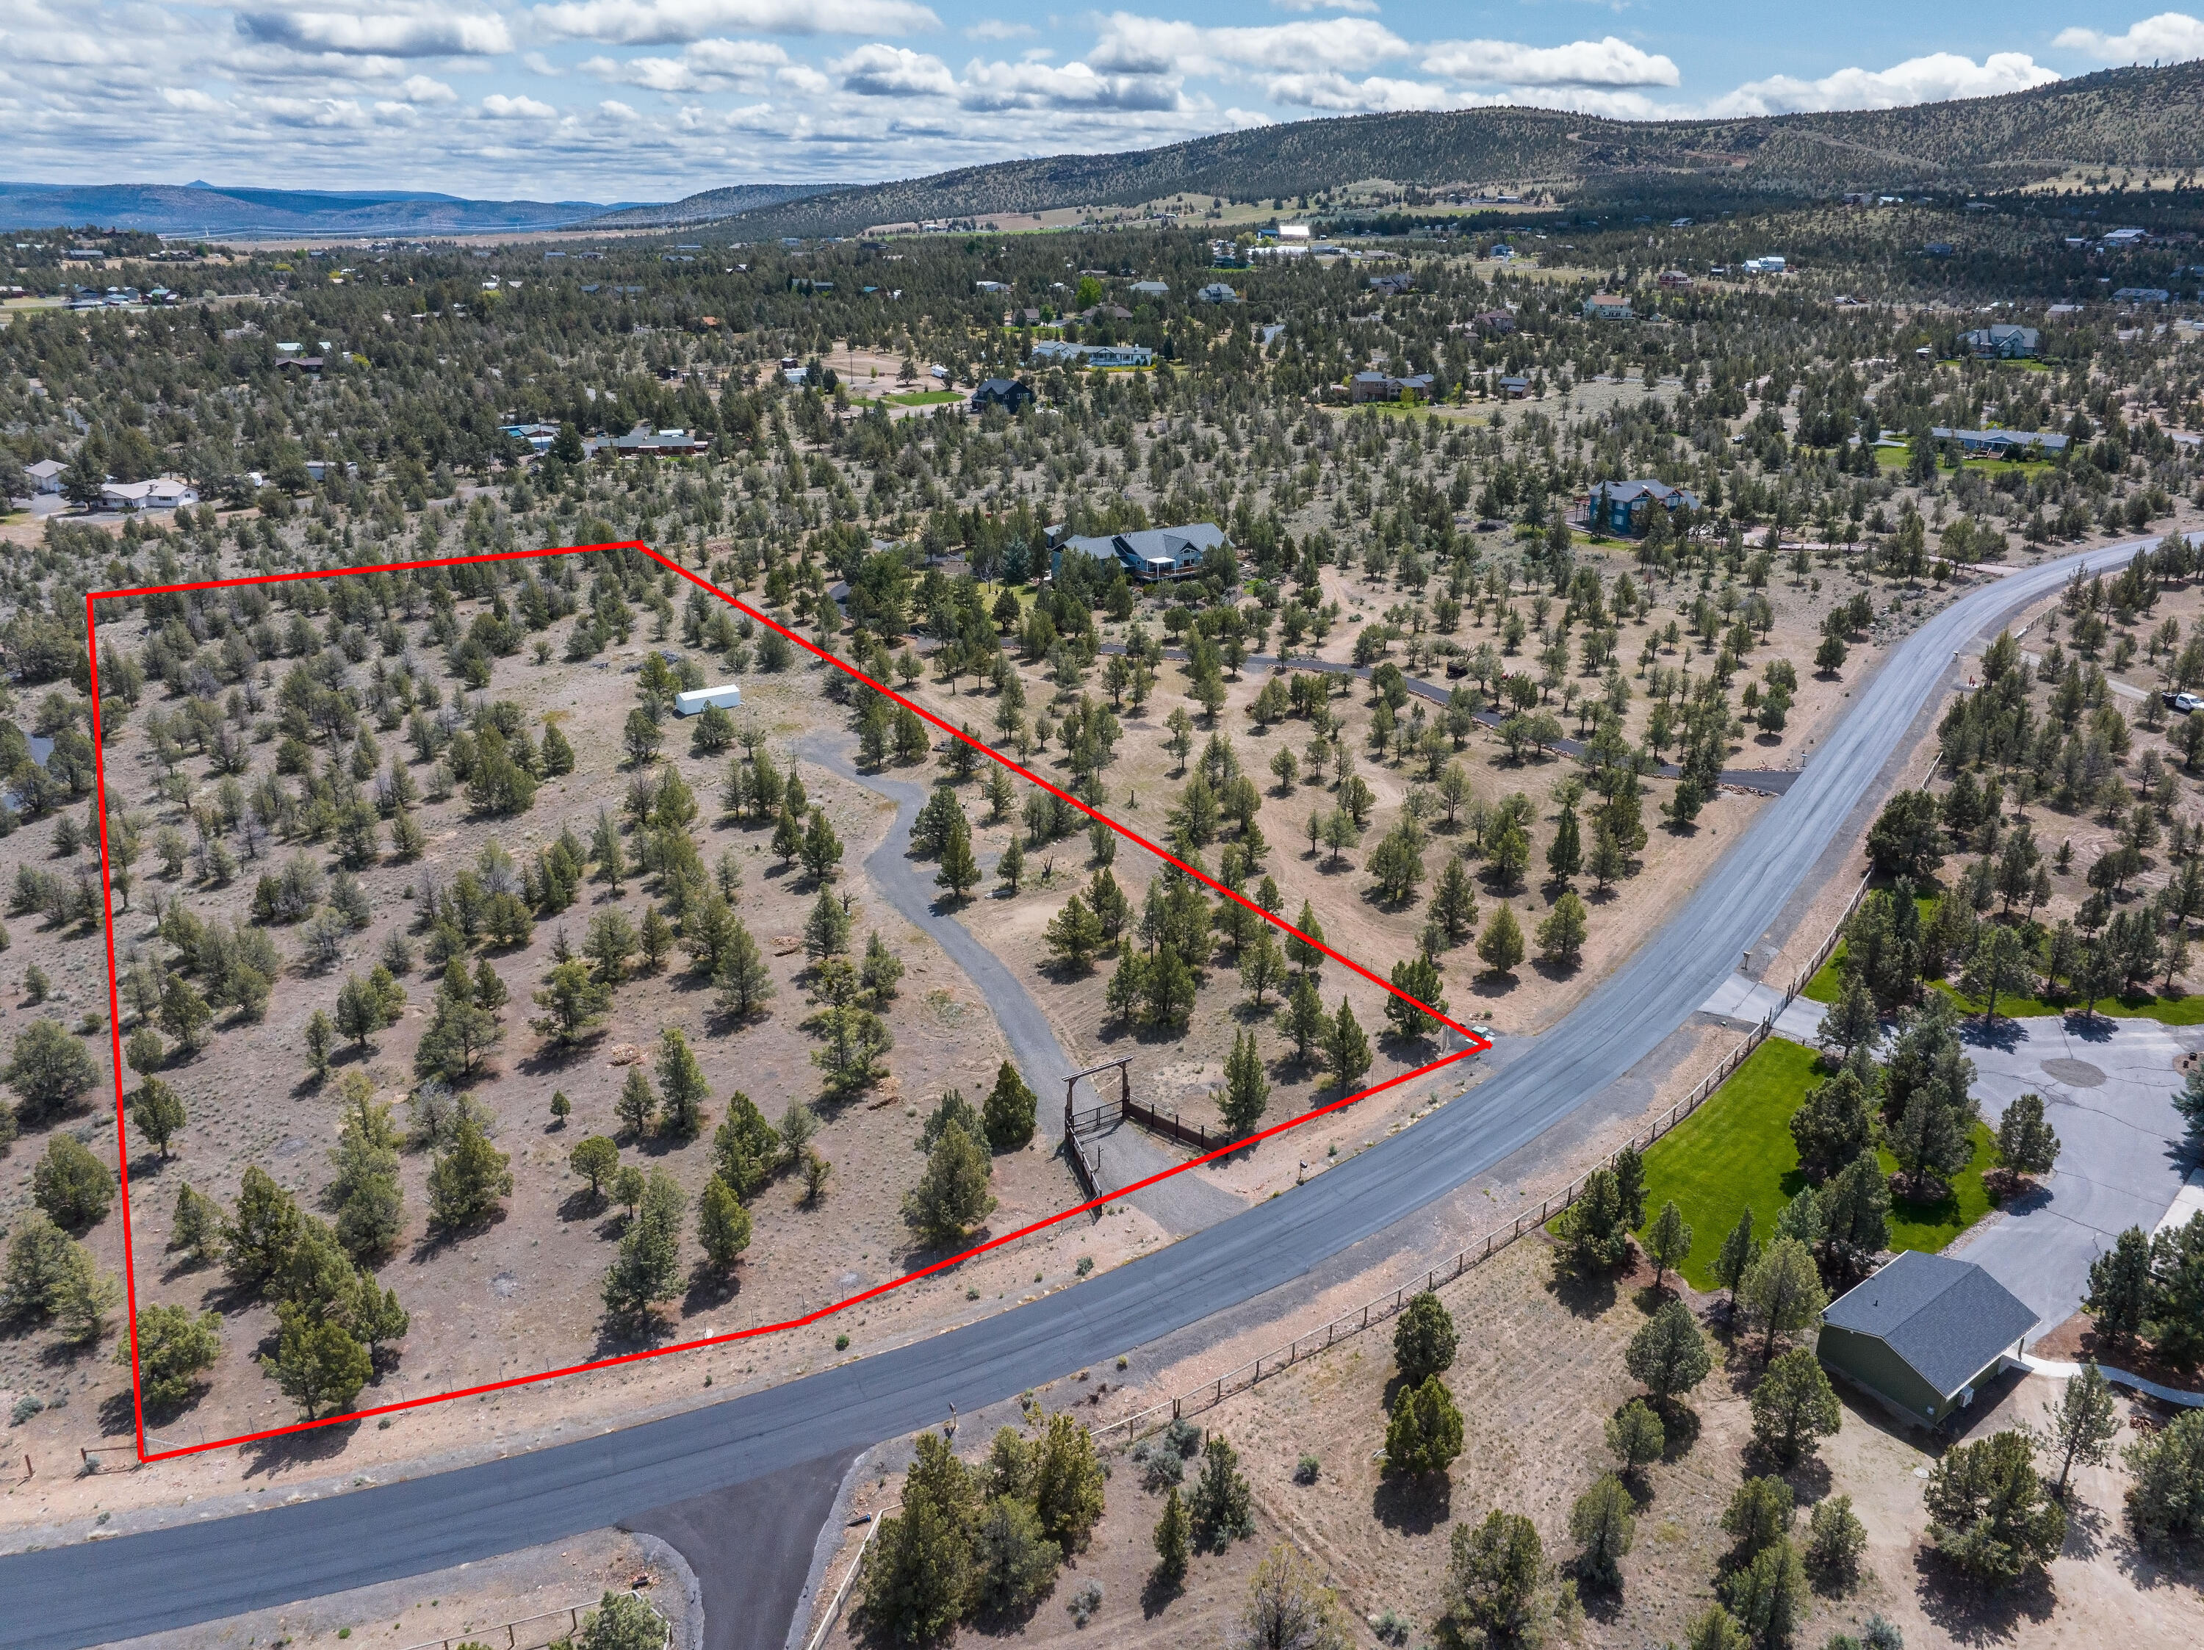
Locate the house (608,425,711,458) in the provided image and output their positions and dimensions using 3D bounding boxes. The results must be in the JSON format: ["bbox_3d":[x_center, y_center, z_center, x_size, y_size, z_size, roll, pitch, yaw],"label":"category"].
[{"bbox_3d":[-113.042,-97.753,390.275,24.500,5.200,14.000,0,22,1],"label":"house"}]

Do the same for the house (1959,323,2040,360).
[{"bbox_3d":[289.017,-155.565,492.075,22.000,9.000,13.000,10,24,23],"label":"house"}]

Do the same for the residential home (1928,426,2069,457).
[{"bbox_3d":[221.356,-94.872,377.155,30.500,5.100,11.000,13,26,29],"label":"residential home"}]

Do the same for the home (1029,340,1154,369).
[{"bbox_3d":[-3.687,-158.092,514.640,38.500,6.000,12.500,5,23,11],"label":"home"}]

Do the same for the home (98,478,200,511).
[{"bbox_3d":[-197.111,-68.304,315.851,16.500,4.800,9.500,1,22,2],"label":"home"}]

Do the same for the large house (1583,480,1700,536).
[{"bbox_3d":[104.214,-61.703,295.003,19.000,8.400,11.000,-12,25,-28],"label":"large house"}]

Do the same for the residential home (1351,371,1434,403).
[{"bbox_3d":[82.990,-124.995,435.401,22.500,8.400,12.000,2,22,4],"label":"residential home"}]

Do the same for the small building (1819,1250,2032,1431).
[{"bbox_3d":[45.131,27.542,83.561,9.770,3.640,7.220,-15,27,-33],"label":"small building"}]

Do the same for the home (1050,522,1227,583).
[{"bbox_3d":[6.312,-48.579,267.548,28.000,7.300,14.500,-11,25,-26],"label":"home"}]

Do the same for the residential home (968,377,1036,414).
[{"bbox_3d":[-29.241,-124.748,443.869,13.000,8.600,12.500,19,29,39],"label":"residential home"}]

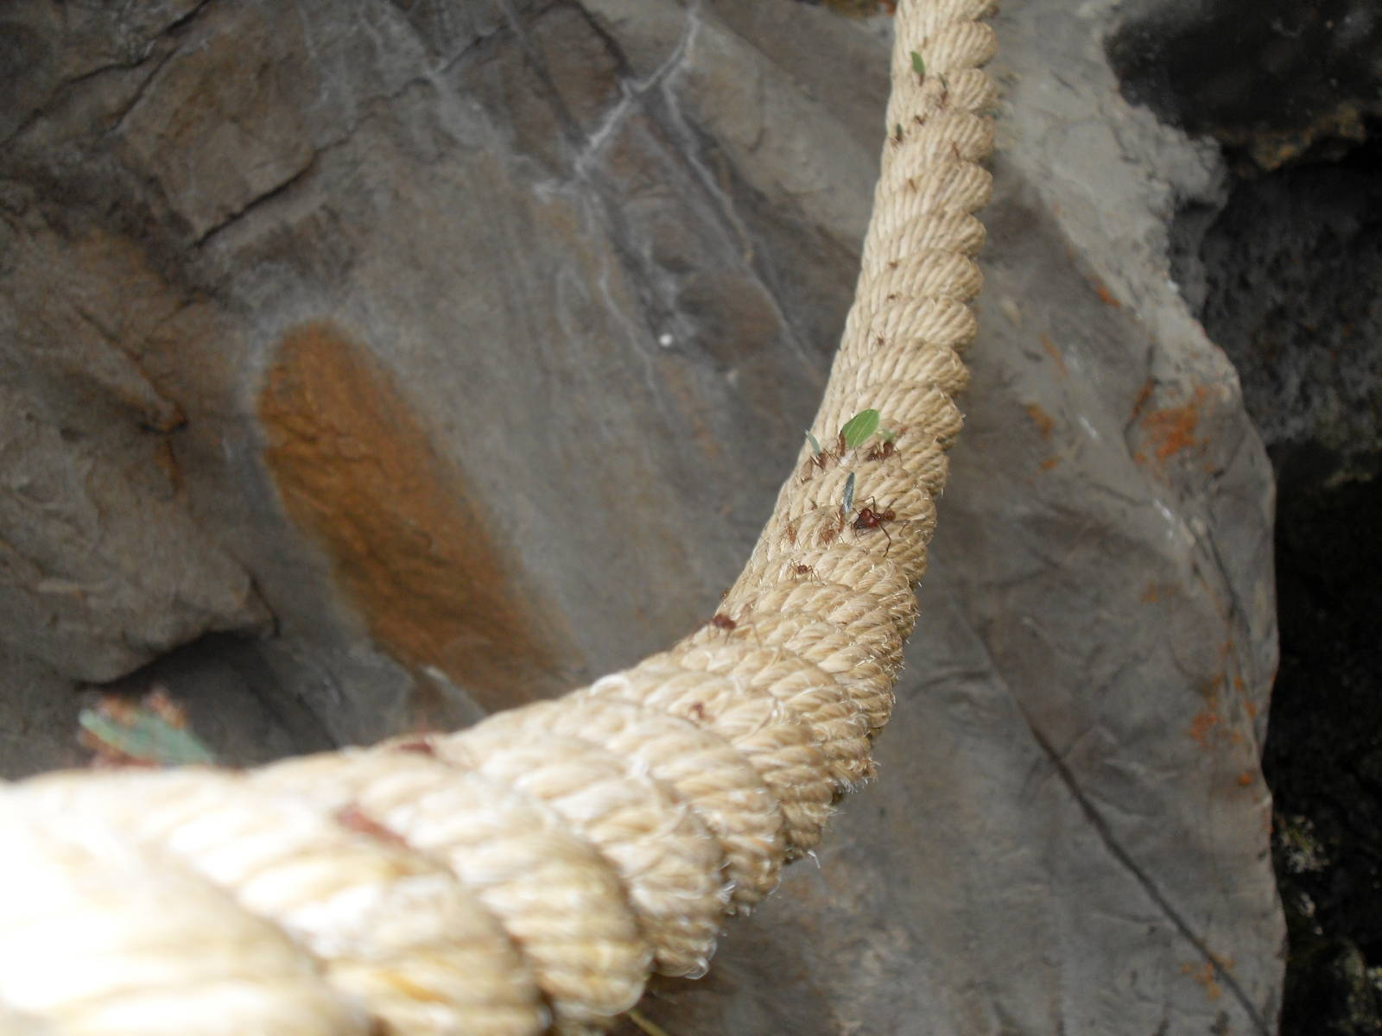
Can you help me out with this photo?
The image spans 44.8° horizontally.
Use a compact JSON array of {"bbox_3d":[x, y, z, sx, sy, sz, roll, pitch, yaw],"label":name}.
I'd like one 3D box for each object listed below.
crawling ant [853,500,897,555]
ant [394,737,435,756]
[{"bbox_3d":[0.051,0.002,0.460,0.013,0.005,0.013,-21,60,-39],"label":"crawling ant"},{"bbox_3d":[-0.034,0.028,0.205,0.006,0.002,0.003,-3,7,-20],"label":"ant"}]

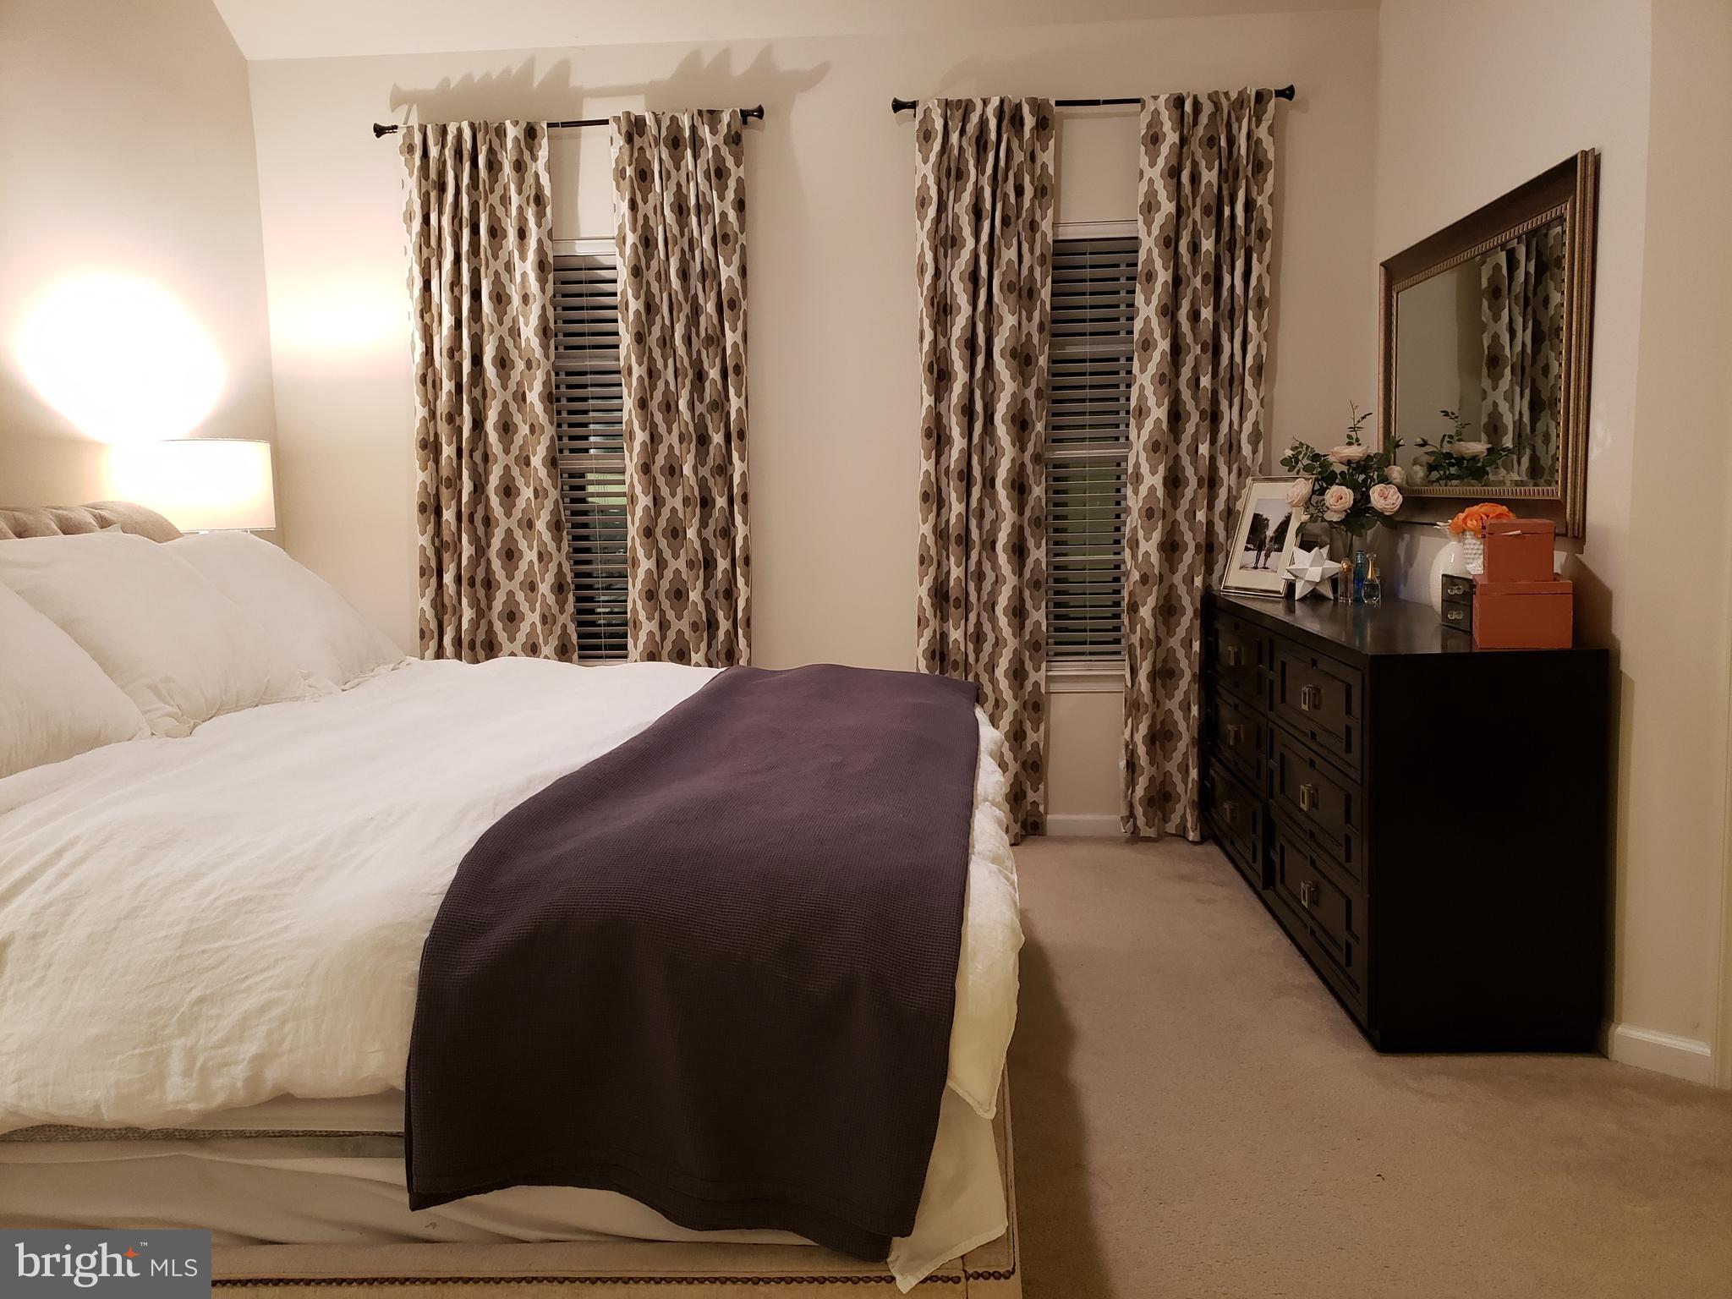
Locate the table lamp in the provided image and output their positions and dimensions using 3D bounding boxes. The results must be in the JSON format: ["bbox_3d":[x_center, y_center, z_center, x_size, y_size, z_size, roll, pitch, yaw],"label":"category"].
[{"bbox_3d":[-1.871,-0.219,3.658,0.402,0.720,0.402,-1,7,4],"label":"table lamp"}]

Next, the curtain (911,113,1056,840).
[{"bbox_3d":[0.395,-0.544,4.260,0.460,2.405,0.125,-1,7,4],"label":"curtain"}]

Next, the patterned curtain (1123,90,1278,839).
[{"bbox_3d":[1.069,-0.551,4.215,0.468,2.396,0.125,-1,7,4],"label":"patterned curtain"}]

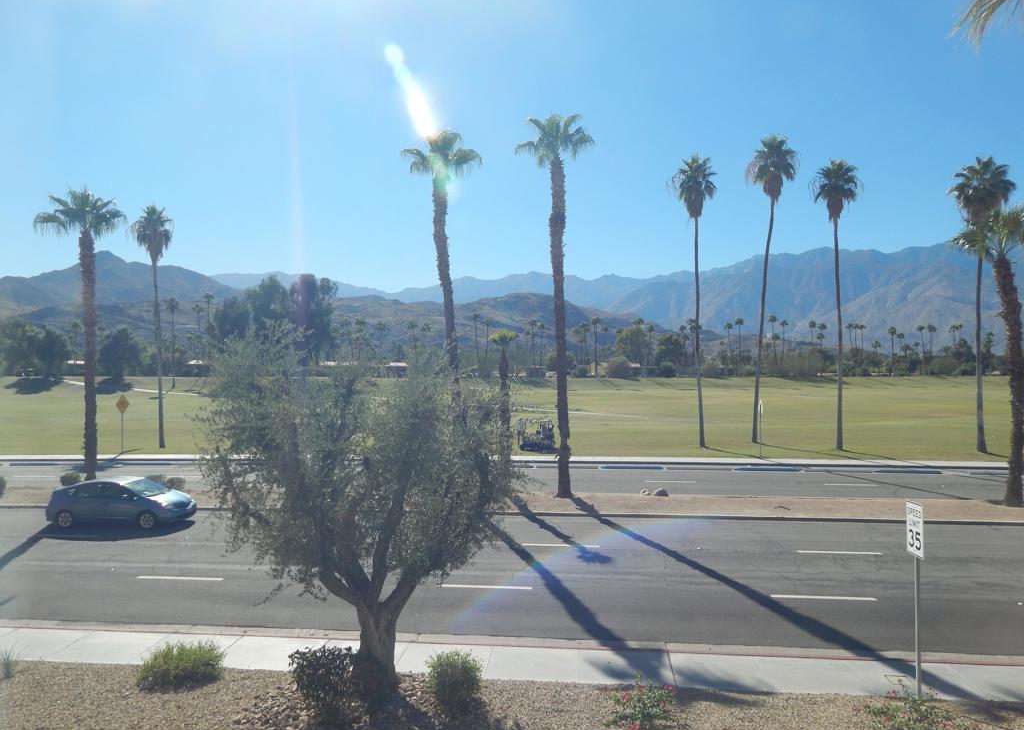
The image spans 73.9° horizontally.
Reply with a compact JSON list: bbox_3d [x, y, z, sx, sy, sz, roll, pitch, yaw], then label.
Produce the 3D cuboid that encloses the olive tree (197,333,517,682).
[{"bbox_3d":[-2.210,2.150,9.900,4.400,5.200,4.200,0,0,0],"label":"olive tree"}]

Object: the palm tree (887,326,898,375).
[{"bbox_3d":[124.708,-4.752,223.000,3.200,16.400,3.200,-1,0,0],"label":"palm tree"}]

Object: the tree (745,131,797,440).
[{"bbox_3d":[15.637,-4.534,41.000,3.000,18.470,2.900,0,0,0],"label":"tree"}]

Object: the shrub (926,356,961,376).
[{"bbox_3d":[109.080,0.126,172.000,8.500,5.100,7.000,0,0,6],"label":"shrub"}]

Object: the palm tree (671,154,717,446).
[{"bbox_3d":[10.325,-3.631,38.600,2.550,16.620,2.500,0,0,0],"label":"palm tree"}]

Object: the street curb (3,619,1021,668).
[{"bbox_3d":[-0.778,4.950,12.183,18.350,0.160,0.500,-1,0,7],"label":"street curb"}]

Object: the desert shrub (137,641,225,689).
[{"bbox_3d":[-5.231,4.601,10.720,1.320,0.520,1.000,0,0,6],"label":"desert shrub"}]

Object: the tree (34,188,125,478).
[{"bbox_3d":[-17.290,-1.099,27.200,3.500,12.000,3.400,0,0,6],"label":"tree"}]

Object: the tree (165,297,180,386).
[{"bbox_3d":[-67.361,-4.266,135.000,3.000,18.200,3.000,-1,0,0],"label":"tree"}]

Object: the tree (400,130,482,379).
[{"bbox_3d":[-2.595,-1.997,25.400,2.950,13.600,2.900,0,0,6],"label":"tree"}]

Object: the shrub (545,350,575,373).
[{"bbox_3d":[15.917,-0.838,228.000,10.000,8.500,9.000,-1,0,0],"label":"shrub"}]

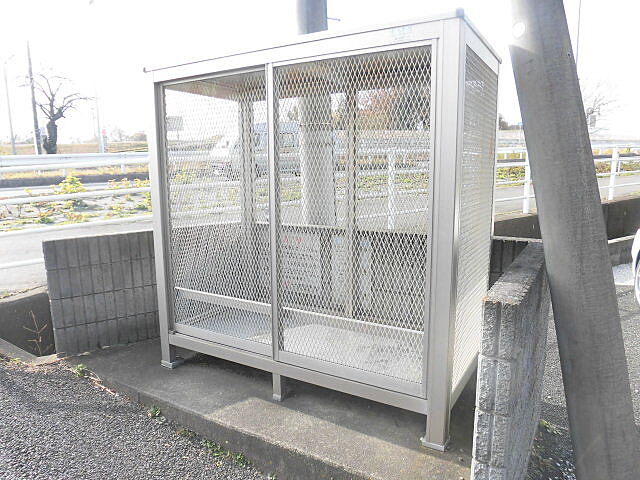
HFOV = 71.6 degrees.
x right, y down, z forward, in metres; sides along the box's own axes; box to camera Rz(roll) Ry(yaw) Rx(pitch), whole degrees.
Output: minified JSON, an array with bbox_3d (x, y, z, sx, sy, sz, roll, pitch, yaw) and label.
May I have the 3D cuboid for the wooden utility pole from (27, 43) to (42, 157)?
[{"bbox_3d":[-16.069,-7.353,25.000,0.320,7.000,0.320,0,8,0],"label":"wooden utility pole"}]

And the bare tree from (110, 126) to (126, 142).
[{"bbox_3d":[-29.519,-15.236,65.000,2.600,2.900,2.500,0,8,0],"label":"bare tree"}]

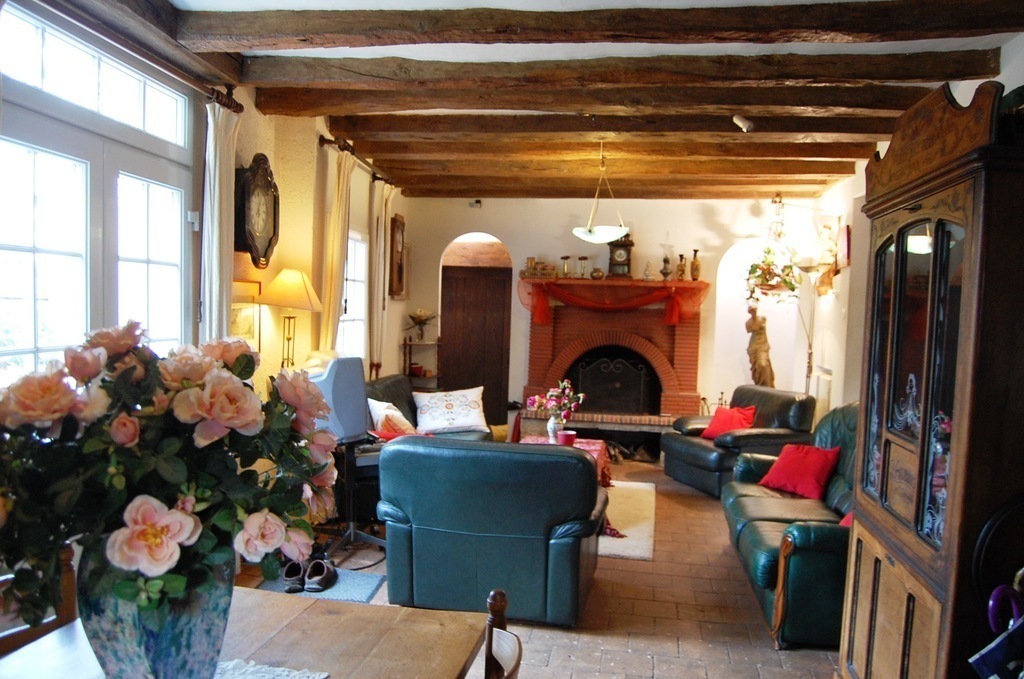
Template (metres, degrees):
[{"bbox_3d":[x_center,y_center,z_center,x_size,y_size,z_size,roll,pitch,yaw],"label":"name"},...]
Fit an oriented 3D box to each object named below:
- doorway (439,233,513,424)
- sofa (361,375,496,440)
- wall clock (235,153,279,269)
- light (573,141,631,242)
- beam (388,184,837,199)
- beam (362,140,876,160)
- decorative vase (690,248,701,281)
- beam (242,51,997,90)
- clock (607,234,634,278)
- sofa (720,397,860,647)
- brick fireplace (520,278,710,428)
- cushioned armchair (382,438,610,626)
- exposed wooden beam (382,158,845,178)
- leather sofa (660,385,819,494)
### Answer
[{"bbox_3d":[-0.386,-0.005,8.278,0.781,2.272,0.203,2,2,9],"label":"doorway"},{"bbox_3d":[-0.747,0.768,6.437,0.943,0.832,1.704,2,2,9],"label":"sofa"},{"bbox_3d":[-1.653,-0.816,4.916,0.170,0.710,0.480,2,2,4],"label":"wall clock"},{"bbox_3d":[0.637,-1.035,5.439,0.420,0.730,0.420,3,2,8],"label":"light"},{"bbox_3d":[0.929,-1.542,7.890,4.300,0.140,0.200,3,2,8],"label":"beam"},{"bbox_3d":[0.749,-1.501,6.058,4.030,0.135,0.190,3,2,8],"label":"beam"},{"bbox_3d":[1.823,-0.744,7.597,0.096,0.314,0.096,2,2,9],"label":"decorative vase"},{"bbox_3d":[0.454,-1.452,4.161,4.000,0.135,0.170,3,2,8],"label":"beam"},{"bbox_3d":[1.111,-0.847,7.832,0.290,0.460,0.190,3,2,8],"label":"clock"},{"bbox_3d":[1.690,0.862,4.119,0.923,0.933,1.826,2,2,7],"label":"sofa"},{"bbox_3d":[1.016,0.159,7.872,1.870,1.510,0.500,3,2,8],"label":"brick fireplace"},{"bbox_3d":[-0.043,0.866,3.960,1.055,0.842,0.893,2,2,13],"label":"cushioned armchair"},{"bbox_3d":[0.829,-1.481,6.628,4.027,0.152,0.183,2,2,9],"label":"exposed wooden beam"},{"bbox_3d":[1.920,0.831,6.599,0.933,0.842,1.045,1,2,-16],"label":"leather sofa"}]

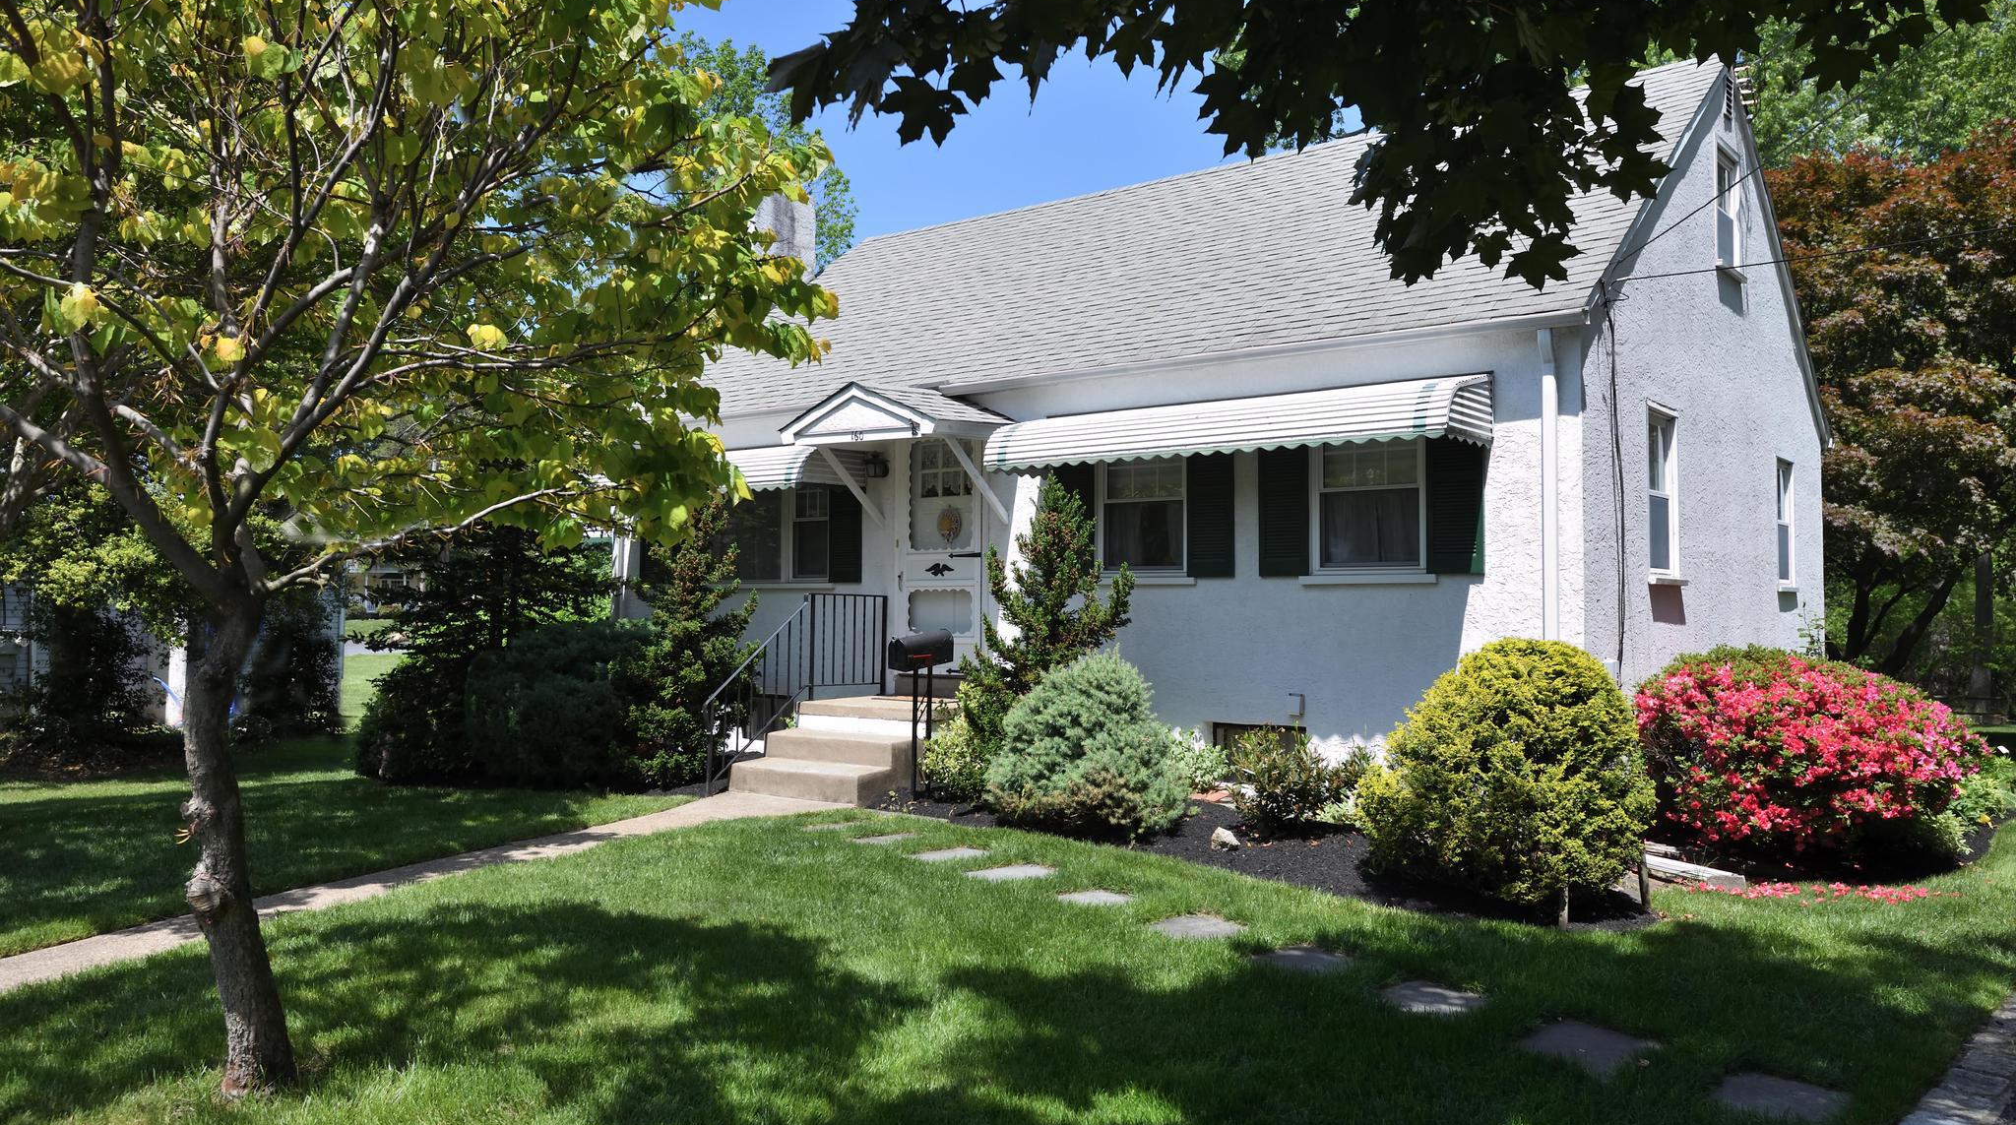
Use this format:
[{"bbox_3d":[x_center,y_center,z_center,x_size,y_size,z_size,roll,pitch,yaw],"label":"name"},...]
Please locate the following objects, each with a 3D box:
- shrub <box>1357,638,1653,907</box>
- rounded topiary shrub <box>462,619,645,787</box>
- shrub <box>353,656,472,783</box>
[{"bbox_3d":[2.575,1.017,7.523,1.535,1.251,1.459,-1,-3,38],"label":"shrub"},{"bbox_3d":[-3.732,1.118,12.075,1.608,1.268,1.528,-1,-3,38],"label":"rounded topiary shrub"},{"bbox_3d":[-4.959,1.282,12.369,1.274,0.956,1.211,-1,-3,38],"label":"shrub"}]

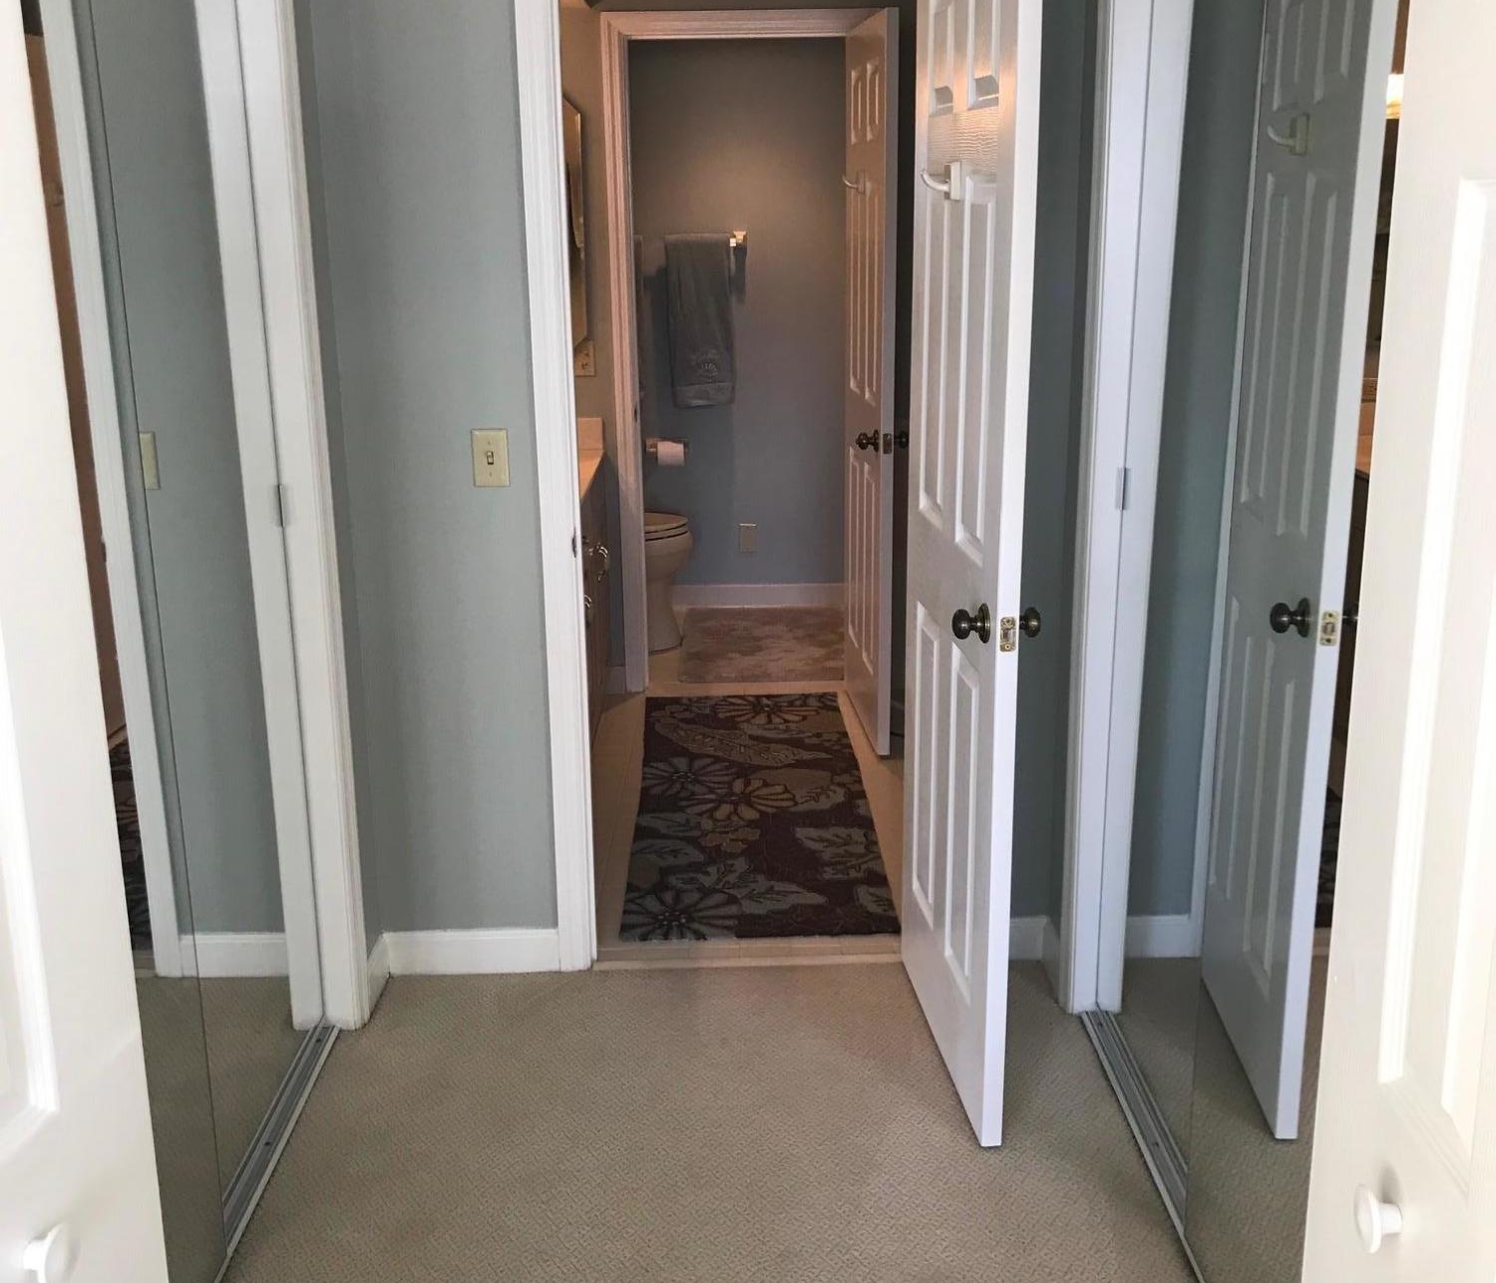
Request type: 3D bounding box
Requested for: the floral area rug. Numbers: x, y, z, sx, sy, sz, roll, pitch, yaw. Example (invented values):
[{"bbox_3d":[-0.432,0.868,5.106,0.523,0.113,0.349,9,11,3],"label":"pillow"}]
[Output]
[{"bbox_3d":[0.005,0.417,4.436,0.625,0.011,1.782,-1,16,-1],"label":"floral area rug"}]

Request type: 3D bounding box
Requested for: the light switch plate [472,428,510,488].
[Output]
[{"bbox_3d":[-0.503,-0.358,3.162,0.071,0.115,0.010,-1,16,-1],"label":"light switch plate"}]

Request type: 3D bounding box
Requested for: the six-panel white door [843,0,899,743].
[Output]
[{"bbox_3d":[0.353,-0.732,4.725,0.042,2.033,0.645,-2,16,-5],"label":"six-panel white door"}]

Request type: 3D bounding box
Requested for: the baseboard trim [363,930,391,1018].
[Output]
[{"bbox_3d":[-0.769,0.690,3.344,0.015,0.098,0.195,-1,16,-1],"label":"baseboard trim"}]

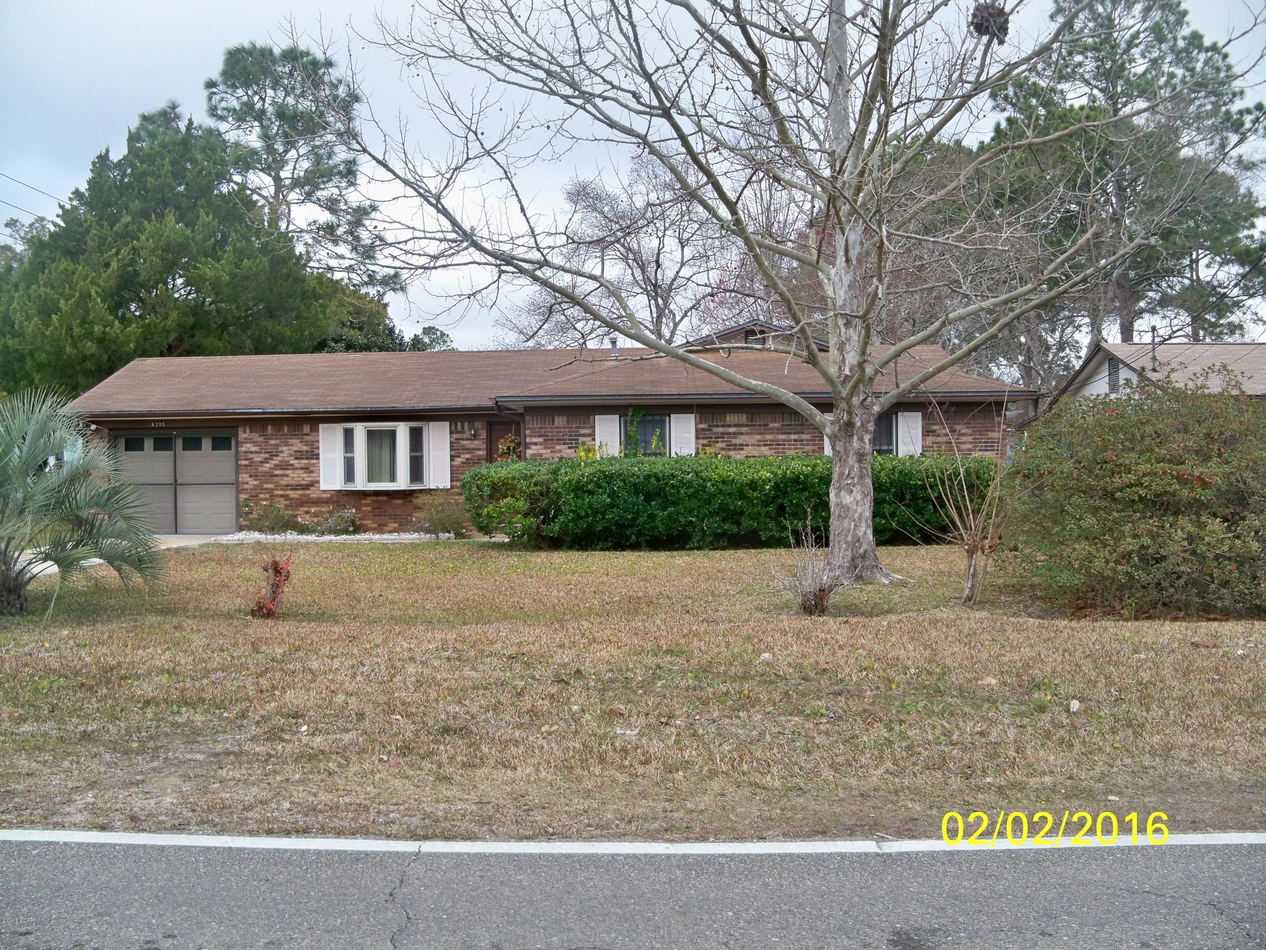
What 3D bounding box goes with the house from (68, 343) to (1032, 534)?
[{"bbox_3d":[-2.150,-0.800,26.500,17.600,3.900,10.400,-1,1,0],"label":"house"}]

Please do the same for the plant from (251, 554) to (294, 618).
[{"bbox_3d":[-3.500,1.080,12.400,0.410,0.630,0.380,-1,1,0],"label":"plant"}]

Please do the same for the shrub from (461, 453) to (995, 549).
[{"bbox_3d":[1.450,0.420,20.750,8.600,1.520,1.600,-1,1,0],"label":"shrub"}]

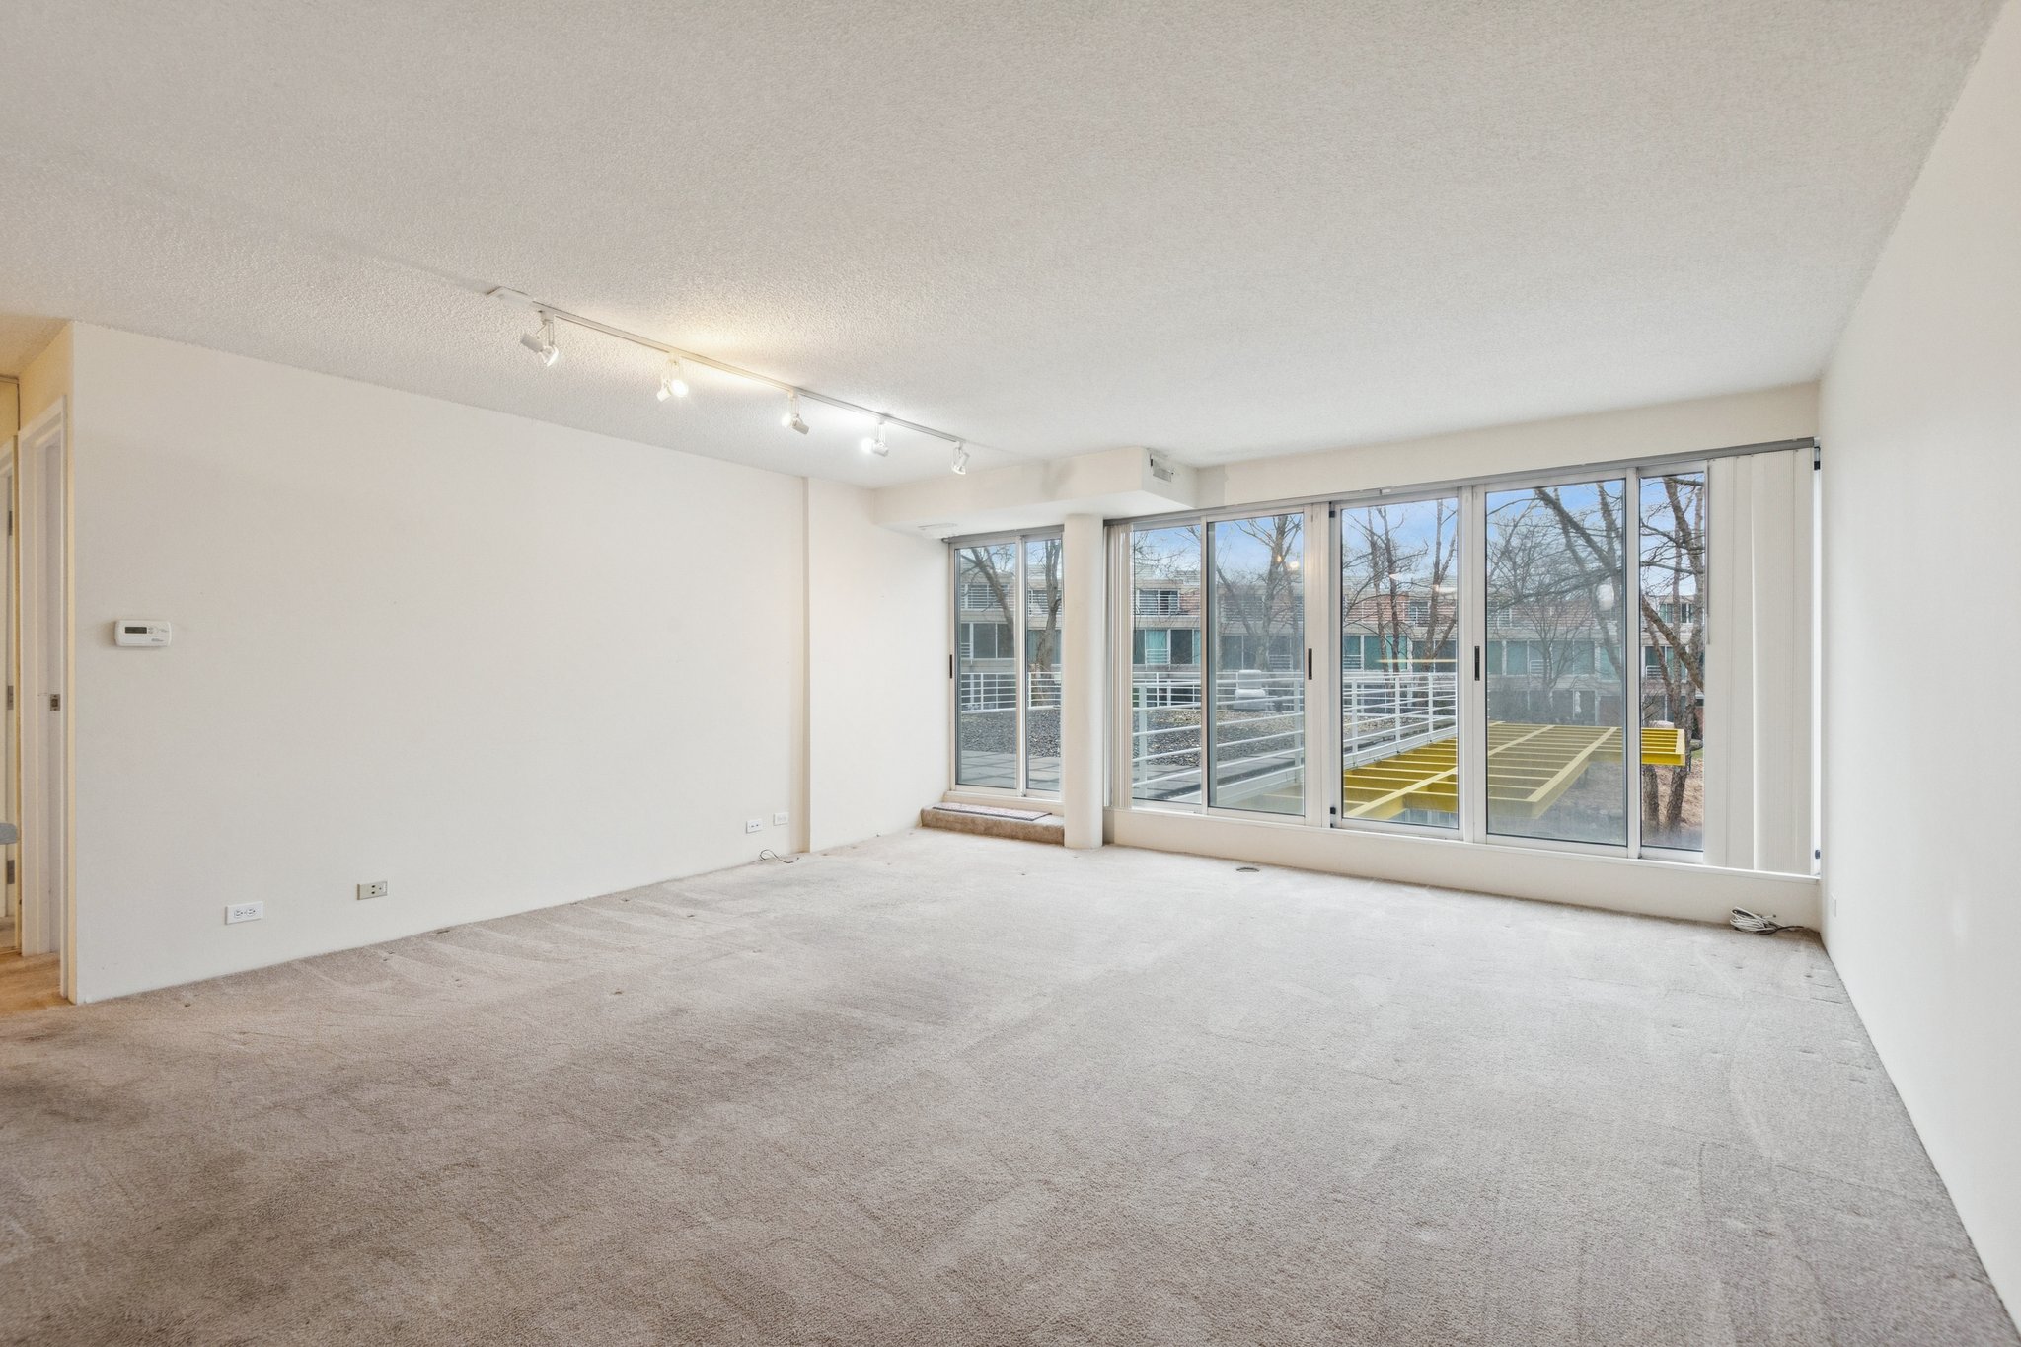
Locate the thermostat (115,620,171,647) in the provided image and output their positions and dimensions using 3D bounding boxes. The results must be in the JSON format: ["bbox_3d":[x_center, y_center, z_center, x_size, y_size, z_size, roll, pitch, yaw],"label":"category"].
[{"bbox_3d":[-3.205,-0.145,3.325,0.031,0.092,0.147,0,0,37],"label":"thermostat"}]

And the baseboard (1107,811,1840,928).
[{"bbox_3d":[2.157,1.044,5.093,3.609,0.257,0.084,0,0,37],"label":"baseboard"}]

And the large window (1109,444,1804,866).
[{"bbox_3d":[2.151,-0.064,5.104,3.609,1.960,0.114,0,0,37],"label":"large window"}]

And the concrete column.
[{"bbox_3d":[0.498,0.045,6.078,0.268,2.253,0.268,0,0,0],"label":"concrete column"}]

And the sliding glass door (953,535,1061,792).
[{"bbox_3d":[0.065,-0.062,6.663,1.291,1.996,0.107,0,0,37],"label":"sliding glass door"}]

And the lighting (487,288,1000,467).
[{"bbox_3d":[-0.974,-1.164,3.949,0.227,0.209,2.462,0,0,37],"label":"lighting"}]

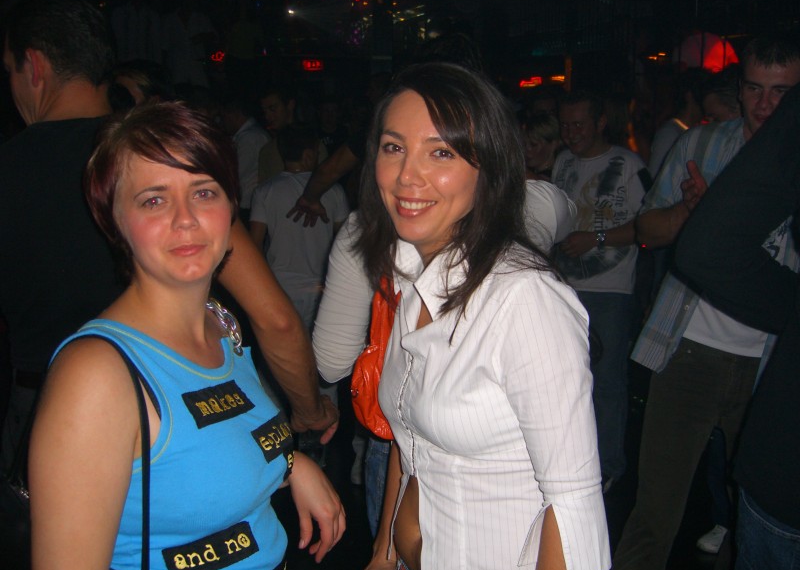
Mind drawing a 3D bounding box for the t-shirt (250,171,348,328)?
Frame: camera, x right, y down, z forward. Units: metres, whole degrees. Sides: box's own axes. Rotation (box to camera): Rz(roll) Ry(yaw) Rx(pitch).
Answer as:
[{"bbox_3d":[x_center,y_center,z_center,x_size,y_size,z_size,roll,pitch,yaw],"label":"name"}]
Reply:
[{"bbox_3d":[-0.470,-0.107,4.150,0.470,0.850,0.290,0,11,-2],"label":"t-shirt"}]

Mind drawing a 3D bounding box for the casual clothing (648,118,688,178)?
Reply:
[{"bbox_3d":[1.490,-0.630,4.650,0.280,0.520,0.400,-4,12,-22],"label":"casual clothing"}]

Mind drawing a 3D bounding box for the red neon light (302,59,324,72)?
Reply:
[{"bbox_3d":[-0.985,-2.500,10.000,0.260,0.150,0.060,-1,11,-3],"label":"red neon light"}]

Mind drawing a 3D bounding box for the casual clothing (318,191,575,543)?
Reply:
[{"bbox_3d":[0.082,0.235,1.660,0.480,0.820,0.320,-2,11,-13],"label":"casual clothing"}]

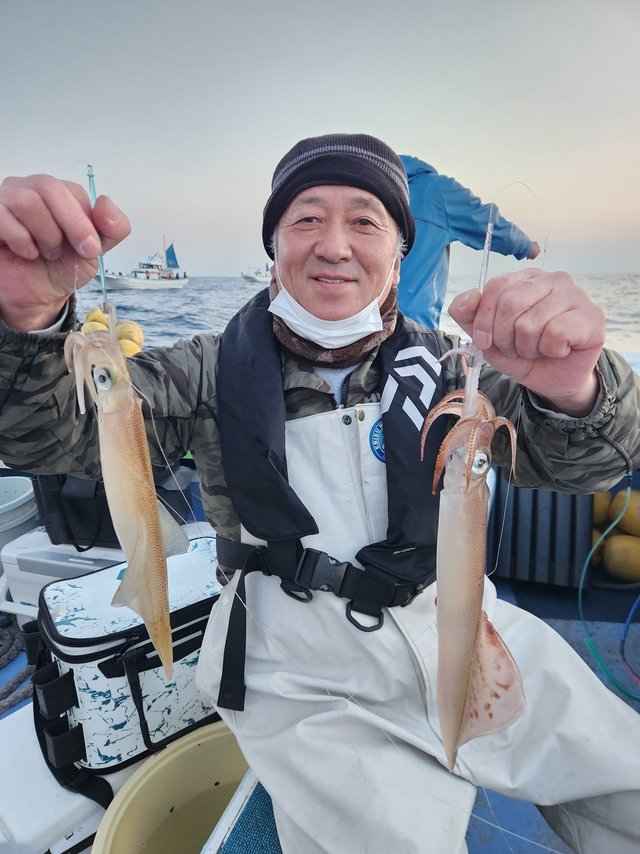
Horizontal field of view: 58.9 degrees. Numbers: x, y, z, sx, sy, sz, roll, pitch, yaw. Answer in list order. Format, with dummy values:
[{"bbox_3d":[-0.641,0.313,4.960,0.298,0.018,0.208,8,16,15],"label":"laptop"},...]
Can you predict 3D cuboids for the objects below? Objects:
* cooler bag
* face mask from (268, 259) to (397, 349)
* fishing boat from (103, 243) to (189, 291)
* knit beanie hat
[{"bbox_3d":[-0.337,0.443,1.164,0.442,0.266,0.262,-11,18,-34],"label":"cooler bag"},{"bbox_3d":[0.013,-0.151,0.725,0.155,0.105,0.110,1,7,0],"label":"face mask"},{"bbox_3d":[-25.031,-23.057,80.000,13.800,6.900,3.500,-6,16,-19],"label":"fishing boat"},{"bbox_3d":[0.025,-0.311,0.768,0.200,0.175,0.235,1,3,0],"label":"knit beanie hat"}]

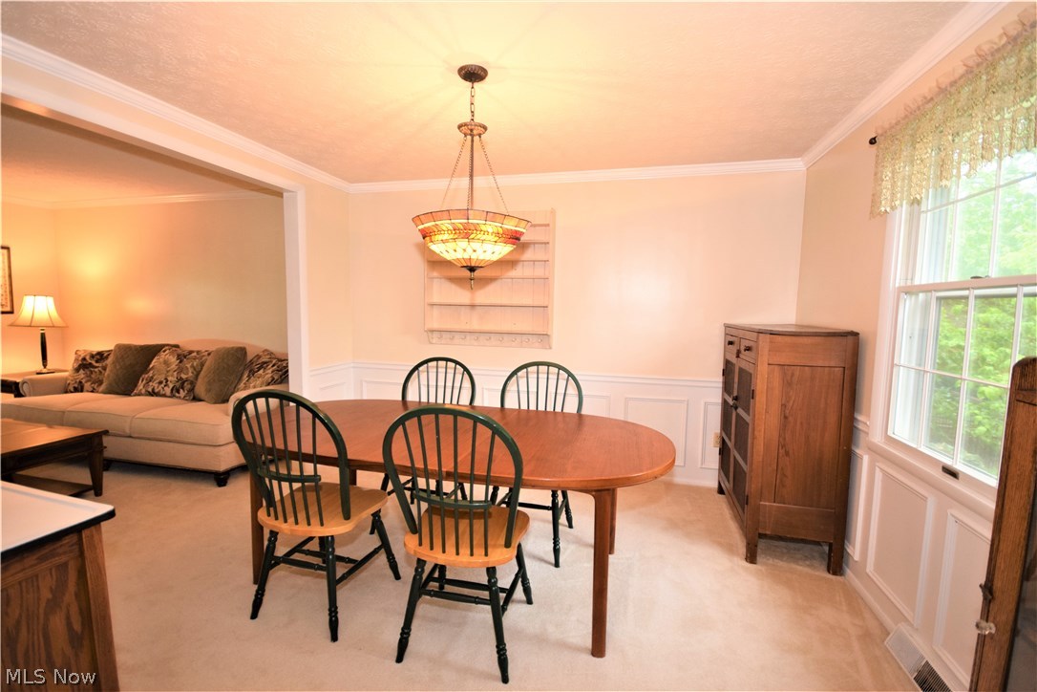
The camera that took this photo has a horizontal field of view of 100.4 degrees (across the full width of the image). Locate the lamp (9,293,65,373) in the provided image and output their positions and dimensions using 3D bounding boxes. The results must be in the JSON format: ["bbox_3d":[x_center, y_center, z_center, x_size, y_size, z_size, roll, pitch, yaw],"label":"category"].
[{"bbox_3d":[-4.687,-0.114,4.268,0.405,0.765,0.405,3,5,15],"label":"lamp"}]

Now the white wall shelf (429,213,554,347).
[{"bbox_3d":[-0.251,-0.556,3.594,1.100,1.120,0.110,3,6,16],"label":"white wall shelf"}]

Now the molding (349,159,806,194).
[{"bbox_3d":[0.239,-1.329,3.436,3.650,0.070,0.060,3,5,14],"label":"molding"}]

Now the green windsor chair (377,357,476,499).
[{"bbox_3d":[-0.583,0.605,2.716,0.520,1.030,0.520,3,5,15],"label":"green windsor chair"}]

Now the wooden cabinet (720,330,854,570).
[{"bbox_3d":[1.607,0.528,2.726,0.472,1.275,0.970,3,5,15],"label":"wooden cabinet"}]

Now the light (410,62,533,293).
[{"bbox_3d":[-0.212,-0.756,2.004,0.585,0.978,0.585,3,5,15],"label":"light"}]

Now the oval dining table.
[{"bbox_3d":[-0.367,0.796,2.281,2.220,0.739,1.070,2,5,13],"label":"oval dining table"}]

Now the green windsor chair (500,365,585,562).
[{"bbox_3d":[0.078,0.636,2.537,0.515,1.030,0.520,3,5,15],"label":"green windsor chair"}]

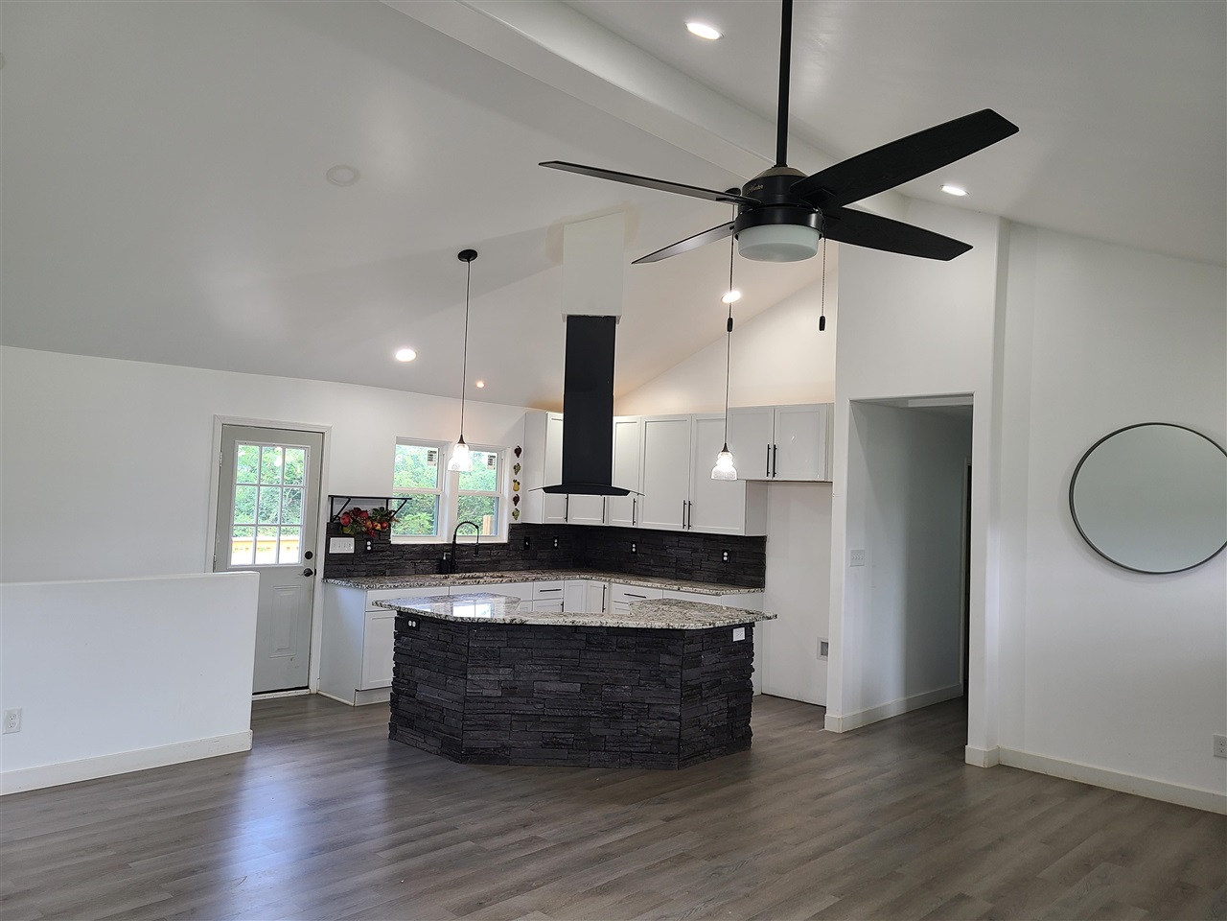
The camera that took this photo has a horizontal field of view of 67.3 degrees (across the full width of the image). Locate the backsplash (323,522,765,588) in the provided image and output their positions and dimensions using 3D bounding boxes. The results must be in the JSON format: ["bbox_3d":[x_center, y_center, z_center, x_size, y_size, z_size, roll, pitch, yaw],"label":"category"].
[{"bbox_3d":[-0.489,0.797,7.700,2.191,0.454,2.964,0,-3,43],"label":"backsplash"}]

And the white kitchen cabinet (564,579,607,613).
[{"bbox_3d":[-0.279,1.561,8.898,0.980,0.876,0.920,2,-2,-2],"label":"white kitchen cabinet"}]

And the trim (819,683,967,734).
[{"bbox_3d":[2.335,1.984,7.499,0.139,0.115,2.042,0,-3,45],"label":"trim"}]

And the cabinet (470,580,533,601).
[{"bbox_3d":[-1.289,1.506,8.201,0.653,0.873,0.914,0,-3,45],"label":"cabinet"}]

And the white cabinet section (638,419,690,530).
[{"bbox_3d":[0.570,0.116,8.553,0.629,1.055,0.330,0,-3,44],"label":"white cabinet section"}]

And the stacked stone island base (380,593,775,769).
[{"bbox_3d":[-0.280,1.459,6.307,2.741,0.902,1.526,2,-2,0],"label":"stacked stone island base"}]

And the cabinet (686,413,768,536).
[{"bbox_3d":[1.014,0.115,8.154,0.614,1.060,0.322,0,-3,43],"label":"cabinet"}]

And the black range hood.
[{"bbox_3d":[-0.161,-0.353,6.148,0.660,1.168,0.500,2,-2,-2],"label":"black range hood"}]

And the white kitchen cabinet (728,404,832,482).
[{"bbox_3d":[1.505,-0.123,7.532,0.975,0.598,0.588,0,-3,45],"label":"white kitchen cabinet"}]

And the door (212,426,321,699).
[{"bbox_3d":[-2.710,0.793,7.227,0.051,2.090,0.824,0,-3,45],"label":"door"}]

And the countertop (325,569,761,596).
[{"bbox_3d":[-0.530,1.064,7.782,2.322,0.036,2.975,0,-3,45],"label":"countertop"}]

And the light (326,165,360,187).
[{"bbox_3d":[-1.500,-1.583,5.120,0.190,0.025,0.190,4,-23,-45],"label":"light"}]

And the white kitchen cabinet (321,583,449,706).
[{"bbox_3d":[-1.839,1.436,7.407,0.630,0.876,0.762,0,-3,43],"label":"white kitchen cabinet"}]

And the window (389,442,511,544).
[{"bbox_3d":[-1.505,0.302,8.525,0.110,0.927,1.281,0,-3,45],"label":"window"}]

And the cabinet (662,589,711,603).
[{"bbox_3d":[0.856,1.565,7.975,0.617,0.876,0.630,0,-3,43],"label":"cabinet"}]

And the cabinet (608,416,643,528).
[{"bbox_3d":[0.223,0.116,8.901,0.400,1.060,0.322,0,-3,43],"label":"cabinet"}]

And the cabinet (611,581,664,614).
[{"bbox_3d":[0.396,1.566,8.410,0.648,0.876,0.630,0,-3,43],"label":"cabinet"}]

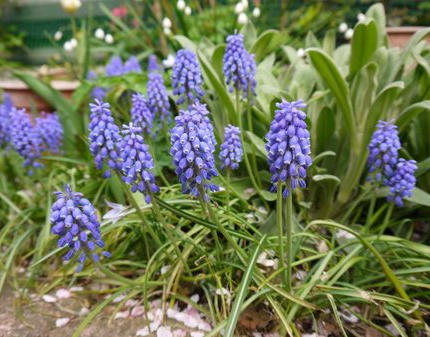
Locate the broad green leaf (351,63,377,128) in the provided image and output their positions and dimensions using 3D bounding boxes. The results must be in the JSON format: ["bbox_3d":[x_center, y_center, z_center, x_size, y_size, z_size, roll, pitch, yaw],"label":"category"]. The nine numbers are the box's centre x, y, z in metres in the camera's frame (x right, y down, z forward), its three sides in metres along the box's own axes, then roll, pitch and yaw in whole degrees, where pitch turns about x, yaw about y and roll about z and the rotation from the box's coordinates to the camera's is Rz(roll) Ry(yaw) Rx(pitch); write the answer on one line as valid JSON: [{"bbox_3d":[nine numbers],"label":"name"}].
[{"bbox_3d":[0.175,-0.086,0.425,0.031,0.077,0.022,2,18,0],"label":"broad green leaf"}]

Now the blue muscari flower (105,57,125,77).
[{"bbox_3d":[-0.160,-0.159,0.580,0.030,0.040,0.028,0,18,0],"label":"blue muscari flower"}]

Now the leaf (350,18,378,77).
[{"bbox_3d":[0.185,-0.148,0.450,0.033,0.073,0.018,3,24,-1],"label":"leaf"}]

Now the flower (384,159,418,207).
[{"bbox_3d":[0.176,0.014,0.345,0.028,0.049,0.028,13,21,0],"label":"flower"}]

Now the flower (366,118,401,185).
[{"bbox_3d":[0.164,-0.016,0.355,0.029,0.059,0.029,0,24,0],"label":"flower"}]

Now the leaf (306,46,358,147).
[{"bbox_3d":[0.141,-0.086,0.440,0.035,0.122,0.030,-13,21,31],"label":"leaf"}]

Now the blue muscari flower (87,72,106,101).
[{"bbox_3d":[-0.176,-0.122,0.540,0.028,0.050,0.028,0,21,0],"label":"blue muscari flower"}]

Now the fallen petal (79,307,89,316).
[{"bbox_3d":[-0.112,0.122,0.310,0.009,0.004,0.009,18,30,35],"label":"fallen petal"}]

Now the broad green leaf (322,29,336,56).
[{"bbox_3d":[0.154,-0.168,0.490,0.019,0.041,0.014,0,24,0],"label":"broad green leaf"}]

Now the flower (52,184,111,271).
[{"bbox_3d":[-0.103,0.046,0.280,0.034,0.062,0.034,-16,18,0],"label":"flower"}]

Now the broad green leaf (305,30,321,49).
[{"bbox_3d":[0.147,-0.192,0.550,0.024,0.034,0.012,-2,18,0],"label":"broad green leaf"}]

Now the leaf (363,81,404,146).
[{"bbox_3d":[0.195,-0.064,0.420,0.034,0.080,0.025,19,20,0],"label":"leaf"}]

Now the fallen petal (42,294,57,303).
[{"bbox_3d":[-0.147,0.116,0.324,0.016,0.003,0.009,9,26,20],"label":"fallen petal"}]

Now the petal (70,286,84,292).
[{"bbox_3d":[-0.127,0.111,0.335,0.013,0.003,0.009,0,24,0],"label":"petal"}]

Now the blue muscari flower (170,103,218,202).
[{"bbox_3d":[-0.015,-0.012,0.265,0.032,0.072,0.032,-7,21,0],"label":"blue muscari flower"}]

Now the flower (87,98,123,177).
[{"bbox_3d":[-0.092,-0.025,0.310,0.028,0.066,0.028,-14,20,0],"label":"flower"}]

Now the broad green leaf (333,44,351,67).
[{"bbox_3d":[0.167,-0.148,0.480,0.025,0.034,0.014,5,24,-2],"label":"broad green leaf"}]

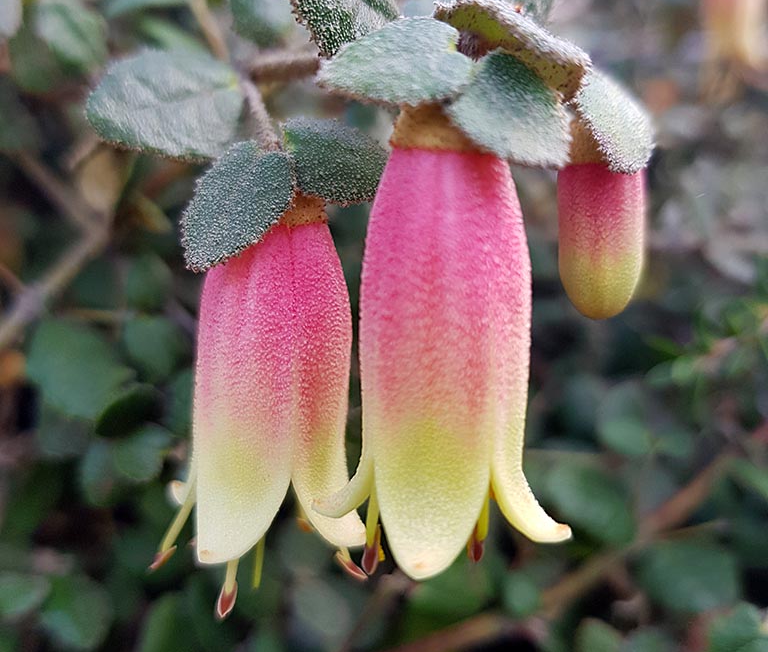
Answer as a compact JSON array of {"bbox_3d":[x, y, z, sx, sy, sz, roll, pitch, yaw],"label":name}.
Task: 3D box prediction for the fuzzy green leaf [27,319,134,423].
[{"bbox_3d":[-0.075,0.011,0.190,0.029,0.025,0.006,9,-16,9],"label":"fuzzy green leaf"}]

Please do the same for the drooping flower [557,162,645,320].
[{"bbox_3d":[0.030,-0.012,0.106,0.012,0.022,0.012,0,15,0],"label":"drooping flower"}]

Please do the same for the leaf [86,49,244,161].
[{"bbox_3d":[-0.035,-0.035,0.122,0.025,0.021,0.005,-3,-21,-1],"label":"leaf"}]

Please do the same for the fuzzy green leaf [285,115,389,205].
[{"bbox_3d":[-0.007,-0.023,0.108,0.015,0.013,0.005,25,-21,4],"label":"fuzzy green leaf"}]

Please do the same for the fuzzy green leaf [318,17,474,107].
[{"bbox_3d":[0.002,-0.033,0.096,0.020,0.015,0.006,-15,-29,-1],"label":"fuzzy green leaf"}]

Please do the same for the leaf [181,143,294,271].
[{"bbox_3d":[-0.020,-0.017,0.106,0.013,0.021,0.005,37,-7,20],"label":"leaf"}]

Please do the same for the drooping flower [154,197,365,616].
[{"bbox_3d":[-0.017,0.011,0.107,0.027,0.056,0.026,4,15,0],"label":"drooping flower"}]

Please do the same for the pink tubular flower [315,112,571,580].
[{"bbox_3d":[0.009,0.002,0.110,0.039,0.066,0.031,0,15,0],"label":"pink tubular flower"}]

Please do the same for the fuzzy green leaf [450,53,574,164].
[{"bbox_3d":[0.016,-0.028,0.099,0.013,0.017,0.005,-24,-23,-16],"label":"fuzzy green leaf"}]

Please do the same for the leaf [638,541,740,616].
[{"bbox_3d":[0.070,0.057,0.175,0.022,0.005,0.018,5,60,3],"label":"leaf"}]

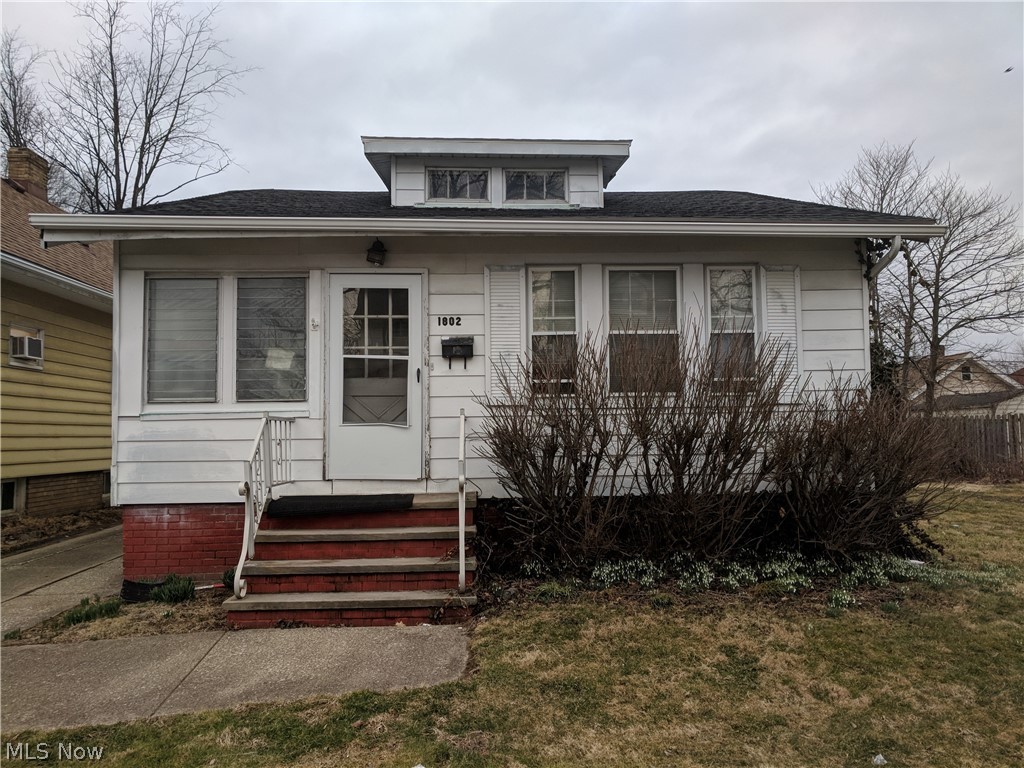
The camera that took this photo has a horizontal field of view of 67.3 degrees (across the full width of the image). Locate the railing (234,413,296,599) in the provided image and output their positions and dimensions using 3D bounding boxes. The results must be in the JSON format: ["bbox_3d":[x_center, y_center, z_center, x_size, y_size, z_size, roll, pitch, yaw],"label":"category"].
[{"bbox_3d":[-2.107,0.942,6.569,0.170,1.415,1.620,0,-3,-4],"label":"railing"}]

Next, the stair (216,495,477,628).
[{"bbox_3d":[-1.234,1.426,6.538,1.830,0.811,1.805,0,-3,-4],"label":"stair"}]

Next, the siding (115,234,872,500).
[{"bbox_3d":[-0.072,-0.168,7.604,7.460,2.567,0.170,0,-3,-4],"label":"siding"}]

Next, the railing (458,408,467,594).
[{"bbox_3d":[-0.428,0.925,6.678,0.078,1.425,1.620,0,-3,-4],"label":"railing"}]

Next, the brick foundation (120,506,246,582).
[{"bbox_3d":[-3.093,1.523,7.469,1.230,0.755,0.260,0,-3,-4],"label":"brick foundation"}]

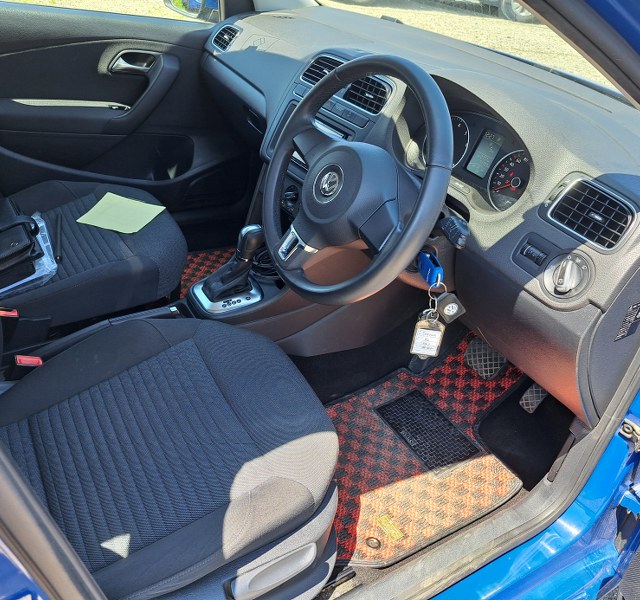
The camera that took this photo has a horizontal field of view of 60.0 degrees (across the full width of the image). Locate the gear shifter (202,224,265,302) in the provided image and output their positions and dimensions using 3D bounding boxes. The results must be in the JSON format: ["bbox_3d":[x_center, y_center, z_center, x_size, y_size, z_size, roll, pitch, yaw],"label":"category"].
[{"bbox_3d":[-0.197,-0.087,1.241,0.115,0.170,0.075,-13,39,-32],"label":"gear shifter"}]

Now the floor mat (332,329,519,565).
[{"bbox_3d":[0.249,0.301,1.294,0.750,0.065,0.440,-13,39,-32],"label":"floor mat"}]

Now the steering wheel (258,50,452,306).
[{"bbox_3d":[0.044,-0.176,0.835,0.100,0.370,0.370,10,25,-43],"label":"steering wheel"}]

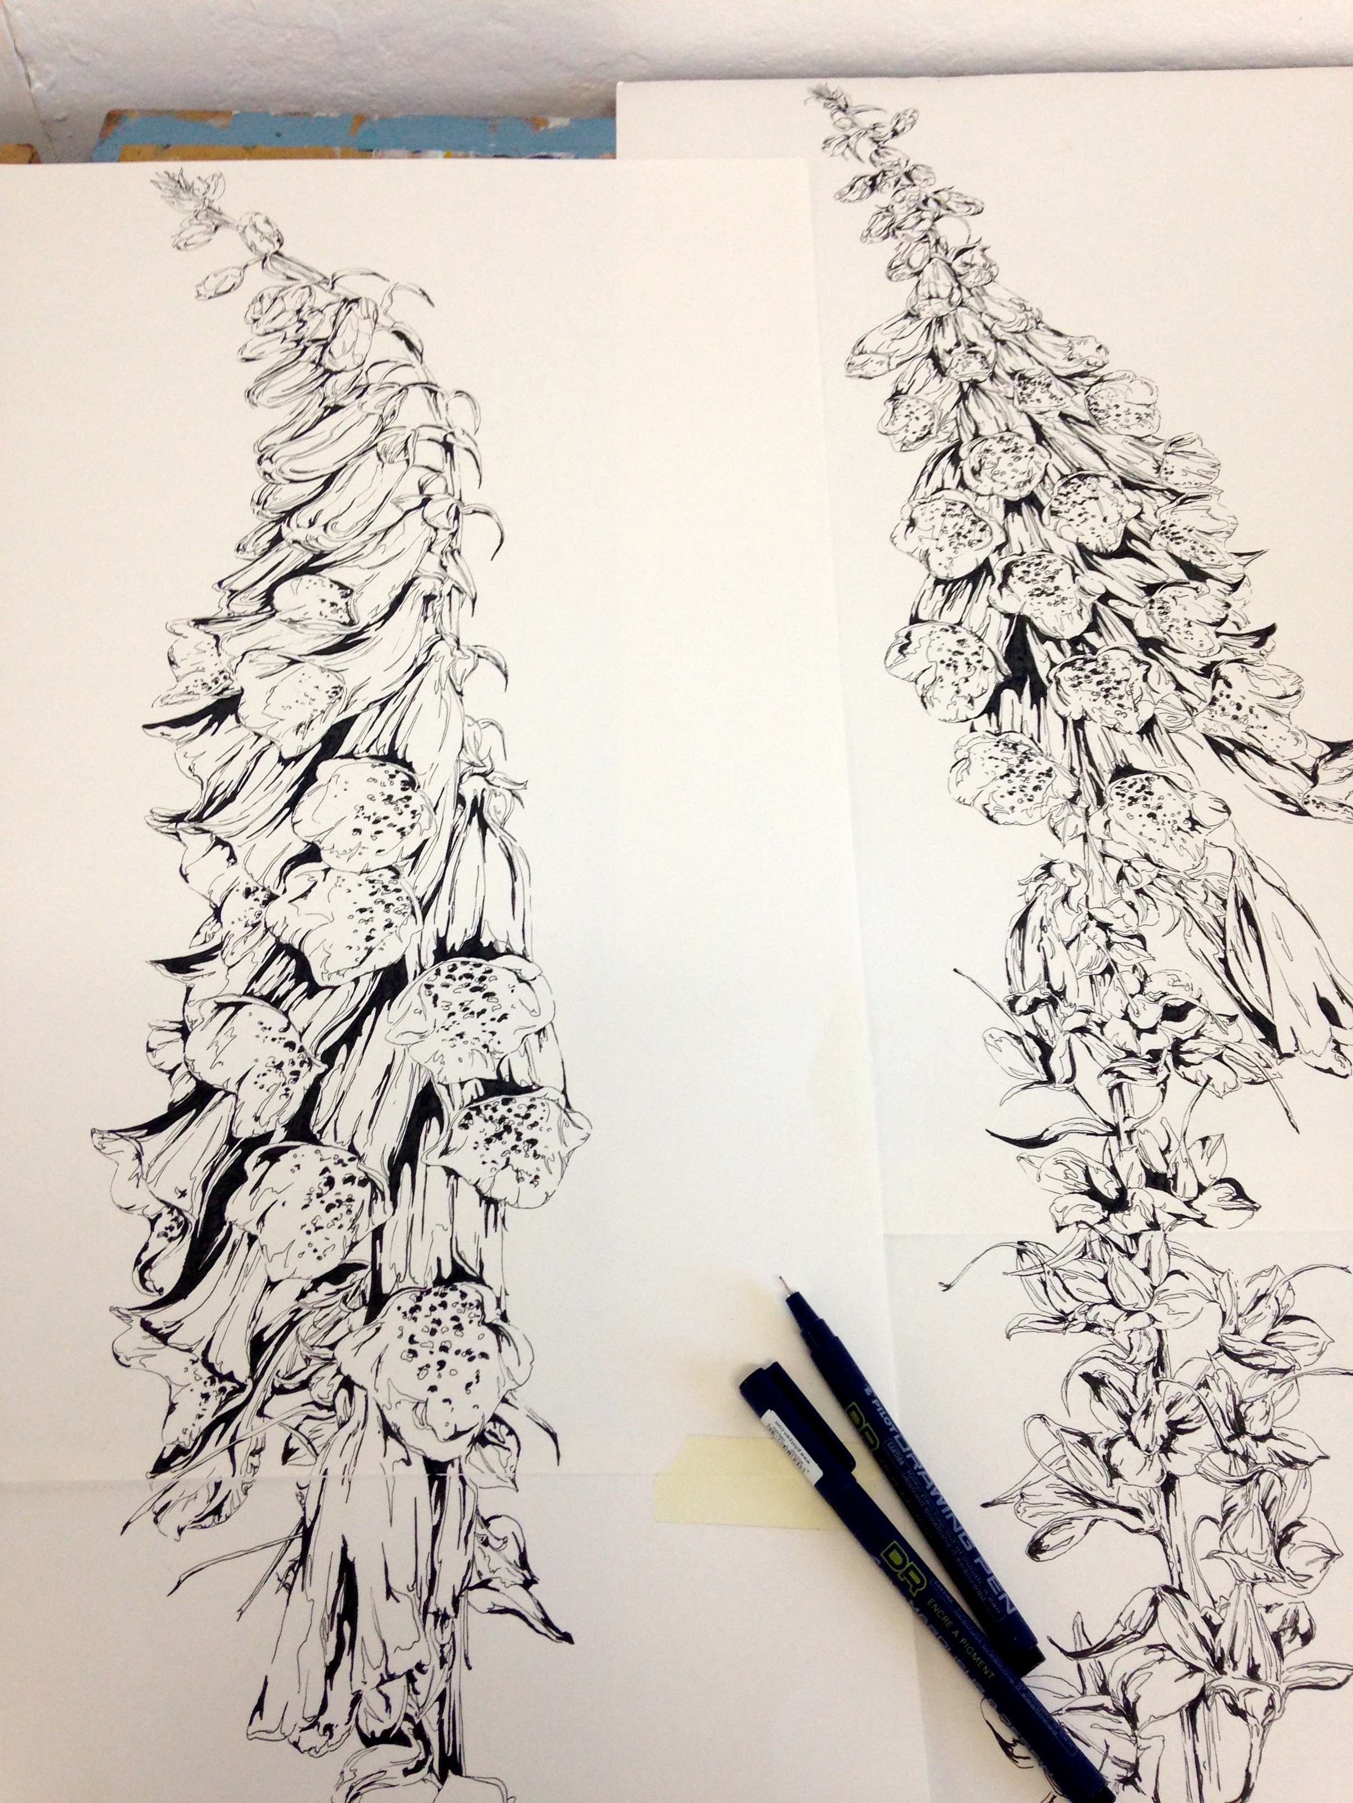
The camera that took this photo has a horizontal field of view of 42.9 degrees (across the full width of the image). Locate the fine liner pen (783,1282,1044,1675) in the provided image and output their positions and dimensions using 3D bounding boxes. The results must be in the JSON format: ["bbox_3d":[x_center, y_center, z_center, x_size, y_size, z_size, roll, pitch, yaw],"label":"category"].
[{"bbox_3d":[0.061,0.152,0.469,0.010,0.010,0.121,-26,61,-16],"label":"fine liner pen"}]

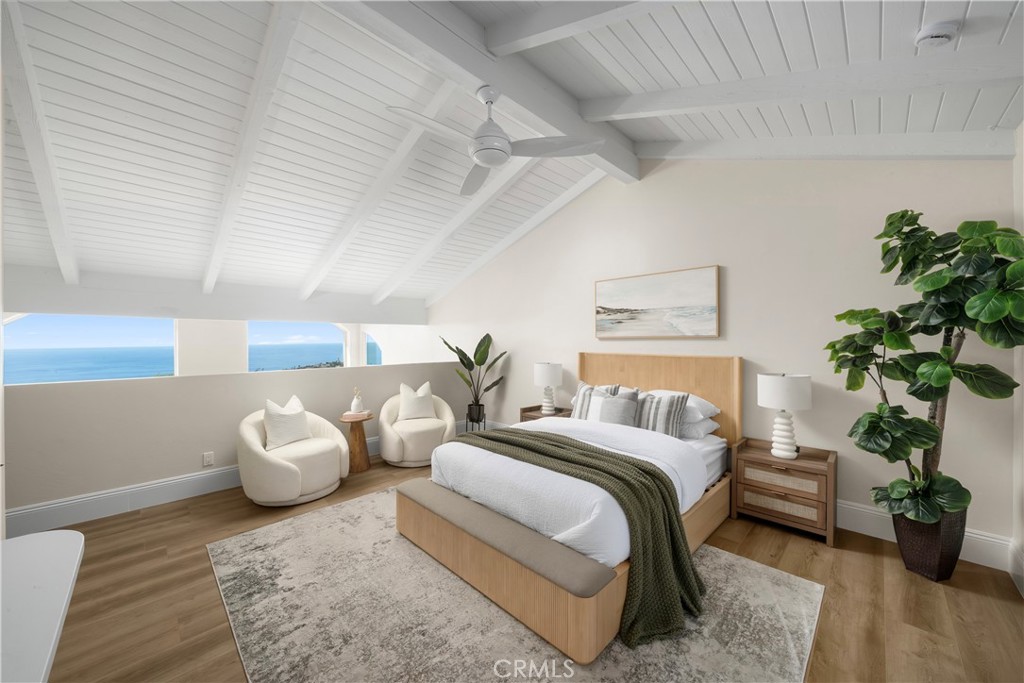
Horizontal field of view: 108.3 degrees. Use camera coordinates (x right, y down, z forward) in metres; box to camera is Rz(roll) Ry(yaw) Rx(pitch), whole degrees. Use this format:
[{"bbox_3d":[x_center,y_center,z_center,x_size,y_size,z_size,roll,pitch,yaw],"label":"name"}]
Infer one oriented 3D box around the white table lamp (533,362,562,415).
[{"bbox_3d":[0.438,0.570,4.466,0.345,0.625,0.345,0,0,0],"label":"white table lamp"}]

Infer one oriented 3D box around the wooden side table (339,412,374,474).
[{"bbox_3d":[-1.702,1.117,4.074,0.345,0.567,0.345,0,0,-22],"label":"wooden side table"}]

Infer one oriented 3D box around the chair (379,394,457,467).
[{"bbox_3d":[-1.150,1.046,4.466,0.880,0.707,0.840,0,0,-24],"label":"chair"}]

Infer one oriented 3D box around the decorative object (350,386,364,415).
[{"bbox_3d":[-1.735,0.653,4.146,0.120,0.285,0.120,0,0,20],"label":"decorative object"}]

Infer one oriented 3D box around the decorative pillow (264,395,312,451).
[{"bbox_3d":[-2.176,0.773,3.610,0.160,0.490,0.490,-15,-4,18],"label":"decorative pillow"}]

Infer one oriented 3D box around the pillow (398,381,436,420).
[{"bbox_3d":[-1.183,0.741,4.606,0.470,0.460,0.170,0,-15,-21],"label":"pillow"}]

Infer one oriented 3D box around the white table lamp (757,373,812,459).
[{"bbox_3d":[2.134,0.579,2.903,0.345,0.650,0.345,0,1,43],"label":"white table lamp"}]

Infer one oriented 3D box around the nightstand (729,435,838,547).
[{"bbox_3d":[2.149,1.147,2.929,0.620,0.590,0.370,0,1,43],"label":"nightstand"}]

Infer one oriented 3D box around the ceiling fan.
[{"bbox_3d":[-0.015,-1.434,2.452,1.220,0.521,1.360,0,0,12],"label":"ceiling fan"}]

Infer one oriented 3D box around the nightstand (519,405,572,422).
[{"bbox_3d":[0.451,1.133,4.513,0.610,0.585,0.370,0,1,43],"label":"nightstand"}]

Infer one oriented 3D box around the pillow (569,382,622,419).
[{"bbox_3d":[0.828,0.633,3.664,0.480,0.460,0.160,0,-25,43],"label":"pillow"}]

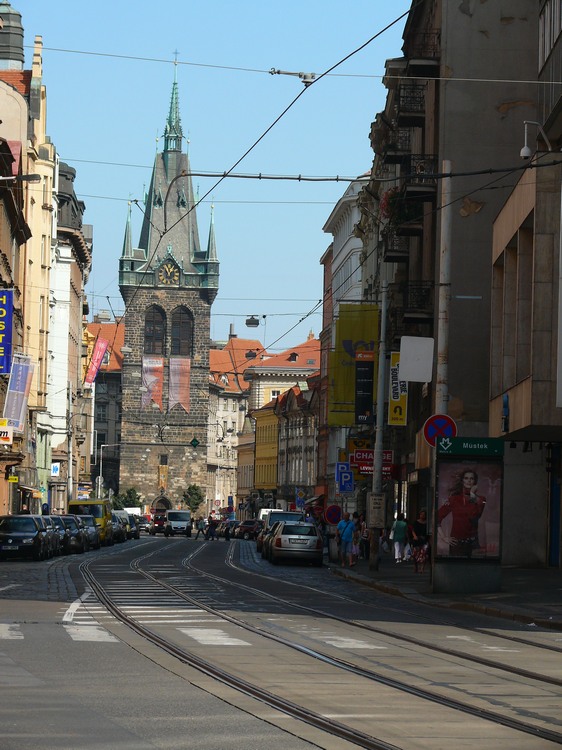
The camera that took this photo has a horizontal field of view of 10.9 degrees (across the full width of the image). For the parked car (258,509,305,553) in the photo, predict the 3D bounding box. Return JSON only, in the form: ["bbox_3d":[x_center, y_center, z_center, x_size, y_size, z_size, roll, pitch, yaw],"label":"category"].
[{"bbox_3d":[0.120,6.941,130.000,1.800,1.750,4.400,0,-3,-1],"label":"parked car"}]

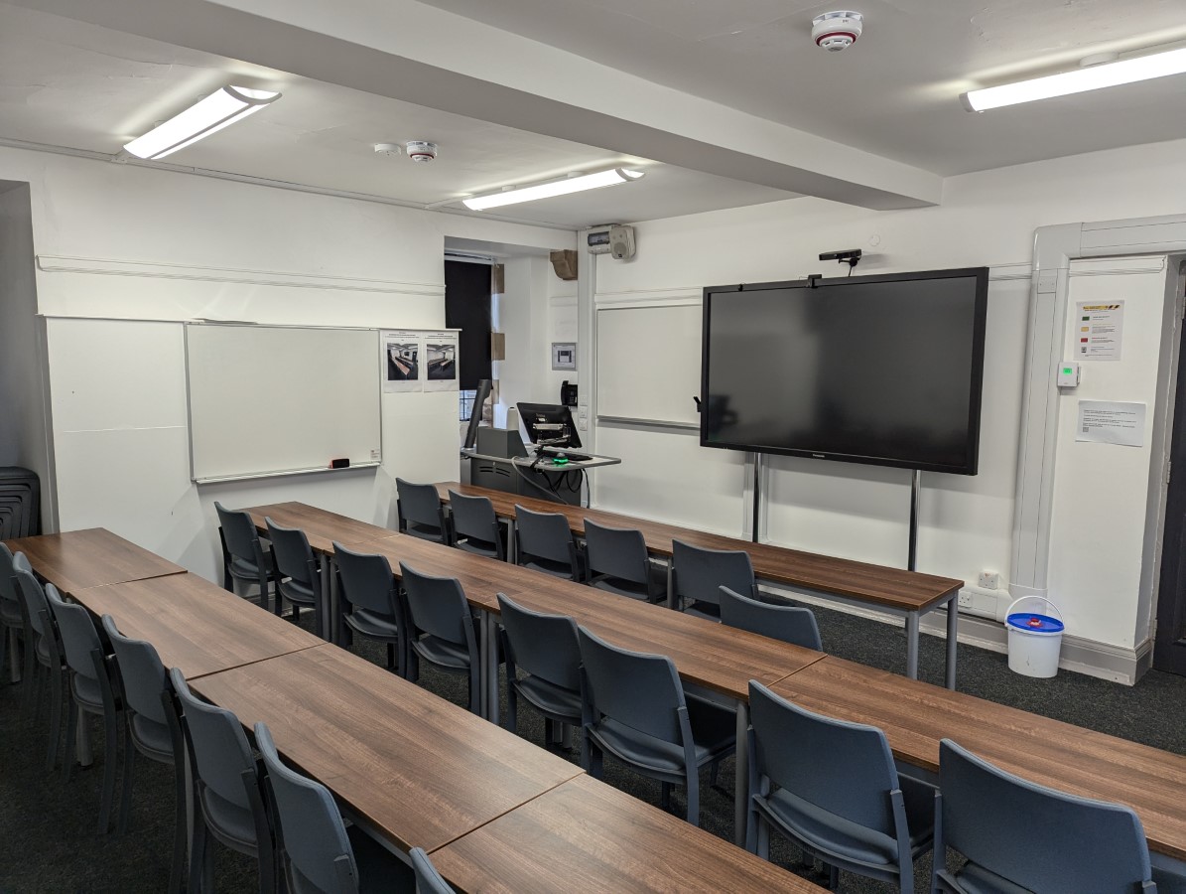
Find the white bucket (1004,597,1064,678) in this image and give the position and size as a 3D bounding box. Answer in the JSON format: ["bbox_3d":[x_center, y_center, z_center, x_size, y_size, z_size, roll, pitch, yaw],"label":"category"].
[{"bbox_3d":[2.361,1.002,4.394,0.280,0.386,0.275,7,9,44],"label":"white bucket"}]

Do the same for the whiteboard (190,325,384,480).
[{"bbox_3d":[-1.863,-0.290,5.108,0.040,0.900,1.220,7,9,44],"label":"whiteboard"}]

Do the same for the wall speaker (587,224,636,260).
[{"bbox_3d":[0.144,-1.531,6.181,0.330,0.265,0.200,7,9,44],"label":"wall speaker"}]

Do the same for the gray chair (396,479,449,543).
[{"bbox_3d":[-0.953,0.618,5.564,0.520,0.810,0.530,7,9,44],"label":"gray chair"}]

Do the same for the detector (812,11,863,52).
[{"bbox_3d":[0.726,-1.228,2.439,0.145,0.085,0.145,0,7,0],"label":"detector"}]

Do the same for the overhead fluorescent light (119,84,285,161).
[{"bbox_3d":[-1.647,-1.310,3.383,0.180,0.070,1.280,-6,9,-44],"label":"overhead fluorescent light"}]

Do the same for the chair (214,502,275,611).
[{"bbox_3d":[-1.799,0.722,4.725,0.500,0.805,0.520,7,9,44],"label":"chair"}]

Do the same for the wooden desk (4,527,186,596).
[{"bbox_3d":[-2.318,0.860,3.832,1.200,0.730,0.445,7,9,44],"label":"wooden desk"}]

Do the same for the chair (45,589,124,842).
[{"bbox_3d":[-1.712,0.906,3.157,0.500,0.805,0.520,7,9,44],"label":"chair"}]

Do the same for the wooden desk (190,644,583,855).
[{"bbox_3d":[-0.592,1.068,2.163,1.190,0.730,0.445,7,9,44],"label":"wooden desk"}]

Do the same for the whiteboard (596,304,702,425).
[{"bbox_3d":[0.466,-0.616,6.299,1.220,0.890,0.045,7,9,44],"label":"whiteboard"}]

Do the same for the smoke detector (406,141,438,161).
[{"bbox_3d":[-0.821,-1.402,3.944,0.142,0.079,0.142,0,7,0],"label":"smoke detector"}]

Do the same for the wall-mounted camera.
[{"bbox_3d":[1.518,-1.157,5.064,0.280,0.090,0.090,7,9,44],"label":"wall-mounted camera"}]

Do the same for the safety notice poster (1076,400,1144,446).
[{"bbox_3d":[2.656,-0.121,4.228,0.297,0.210,0.008,7,9,44],"label":"safety notice poster"}]

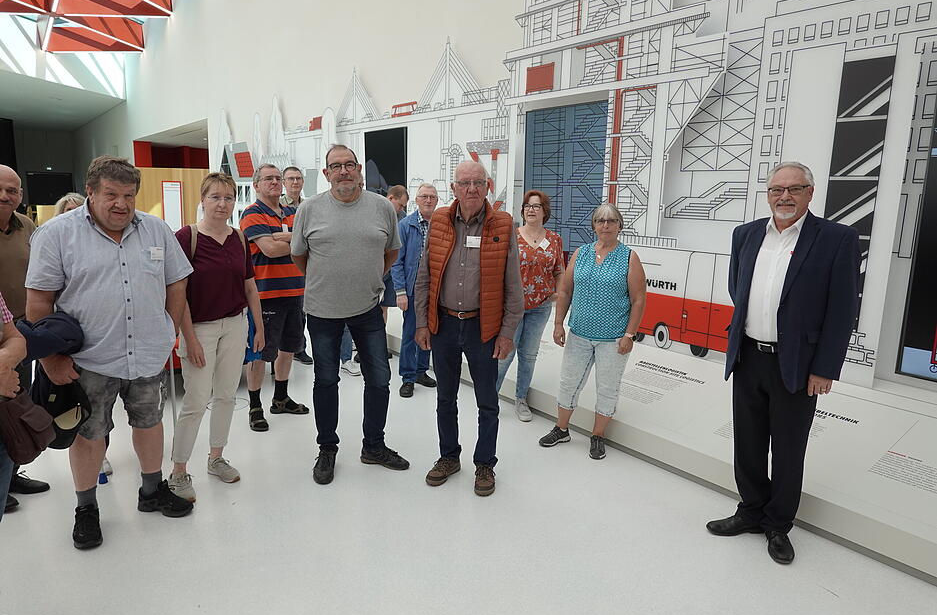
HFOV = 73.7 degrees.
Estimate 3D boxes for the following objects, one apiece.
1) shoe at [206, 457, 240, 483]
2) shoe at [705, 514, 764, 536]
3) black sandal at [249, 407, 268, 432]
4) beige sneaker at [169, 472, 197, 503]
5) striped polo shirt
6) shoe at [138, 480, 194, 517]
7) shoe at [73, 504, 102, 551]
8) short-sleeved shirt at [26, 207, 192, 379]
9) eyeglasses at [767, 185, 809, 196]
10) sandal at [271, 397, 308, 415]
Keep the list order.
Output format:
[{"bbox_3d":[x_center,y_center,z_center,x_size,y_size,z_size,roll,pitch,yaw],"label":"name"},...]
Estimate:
[{"bbox_3d":[-1.357,0.890,3.480,0.267,0.100,0.097,8,12,32],"label":"shoe"},{"bbox_3d":[1.317,1.046,3.085,0.298,0.110,0.108,1,10,-5],"label":"shoe"},{"bbox_3d":[-1.470,0.771,4.382,0.105,0.090,0.285,-4,12,-27],"label":"black sandal"},{"bbox_3d":[-1.504,0.935,3.297,0.100,0.105,0.262,-6,13,-36],"label":"beige sneaker"},{"bbox_3d":[-1.327,-0.397,4.275,0.510,0.690,0.350,-8,14,-41],"label":"striped polo shirt"},{"bbox_3d":[-1.493,0.942,3.093,0.302,0.130,0.113,3,10,10],"label":"shoe"},{"bbox_3d":[-1.803,1.017,2.958,0.120,0.120,0.300,-5,12,-30],"label":"shoe"},{"bbox_3d":[-1.639,-0.083,2.870,0.660,0.780,0.410,-8,14,-40],"label":"short-sleeved shirt"},{"bbox_3d":[1.366,-0.500,2.658,0.145,0.043,0.145,5,10,40],"label":"eyeglasses"},{"bbox_3d":[-1.321,0.724,4.622,0.290,0.100,0.105,2,11,5],"label":"sandal"}]

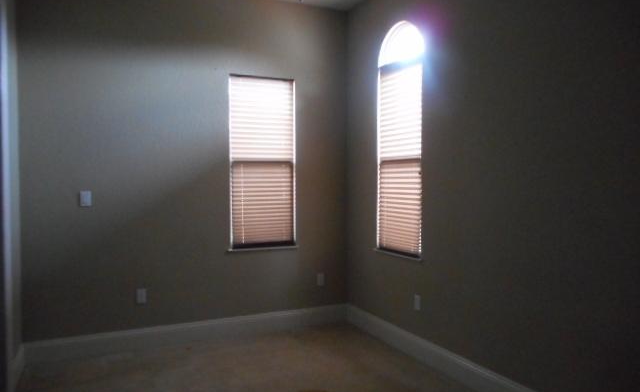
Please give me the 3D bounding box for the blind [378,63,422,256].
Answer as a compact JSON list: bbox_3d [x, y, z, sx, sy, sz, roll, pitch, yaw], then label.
[{"bbox_3d":[0.660,-0.304,3.776,0.050,1.550,0.605,-1,1,-25],"label":"blind"}]

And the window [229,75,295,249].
[{"bbox_3d":[-0.515,-0.299,4.211,0.610,1.530,0.050,-1,1,-25],"label":"window"}]

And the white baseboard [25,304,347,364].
[{"bbox_3d":[-0.953,1.159,3.981,2.725,0.176,0.017,-1,1,-25],"label":"white baseboard"}]

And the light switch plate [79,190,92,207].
[{"bbox_3d":[-1.804,0.023,3.568,0.077,0.117,0.010,-1,1,-25],"label":"light switch plate"}]

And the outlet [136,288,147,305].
[{"bbox_3d":[-1.446,0.818,3.749,0.074,0.116,0.010,-1,1,-25],"label":"outlet"}]

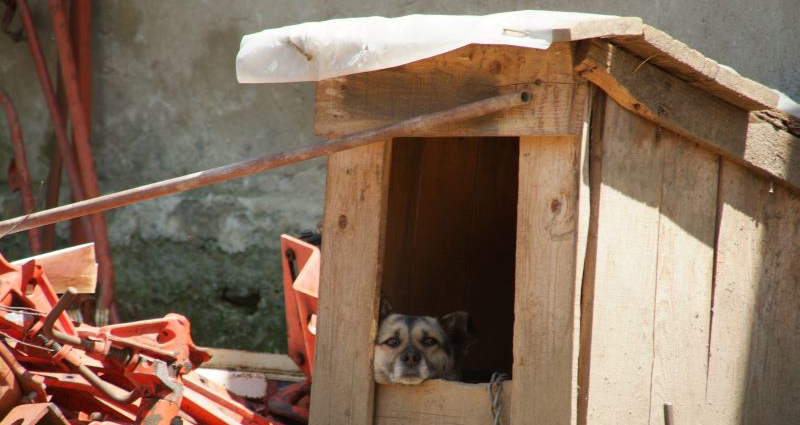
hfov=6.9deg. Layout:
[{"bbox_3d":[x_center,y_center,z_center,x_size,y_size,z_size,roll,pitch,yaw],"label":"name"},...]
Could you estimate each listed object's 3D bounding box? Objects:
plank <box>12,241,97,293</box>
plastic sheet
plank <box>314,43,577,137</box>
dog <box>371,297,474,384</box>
[{"bbox_3d":[-0.637,0.106,12.161,0.180,0.090,0.025,-7,2,3],"label":"plank"},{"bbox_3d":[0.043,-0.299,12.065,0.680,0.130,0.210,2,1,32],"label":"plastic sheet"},{"bbox_3d":[0.084,-0.222,12.016,0.560,0.170,0.028,2,1,32],"label":"plank"},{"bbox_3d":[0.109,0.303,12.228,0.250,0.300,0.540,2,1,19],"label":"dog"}]

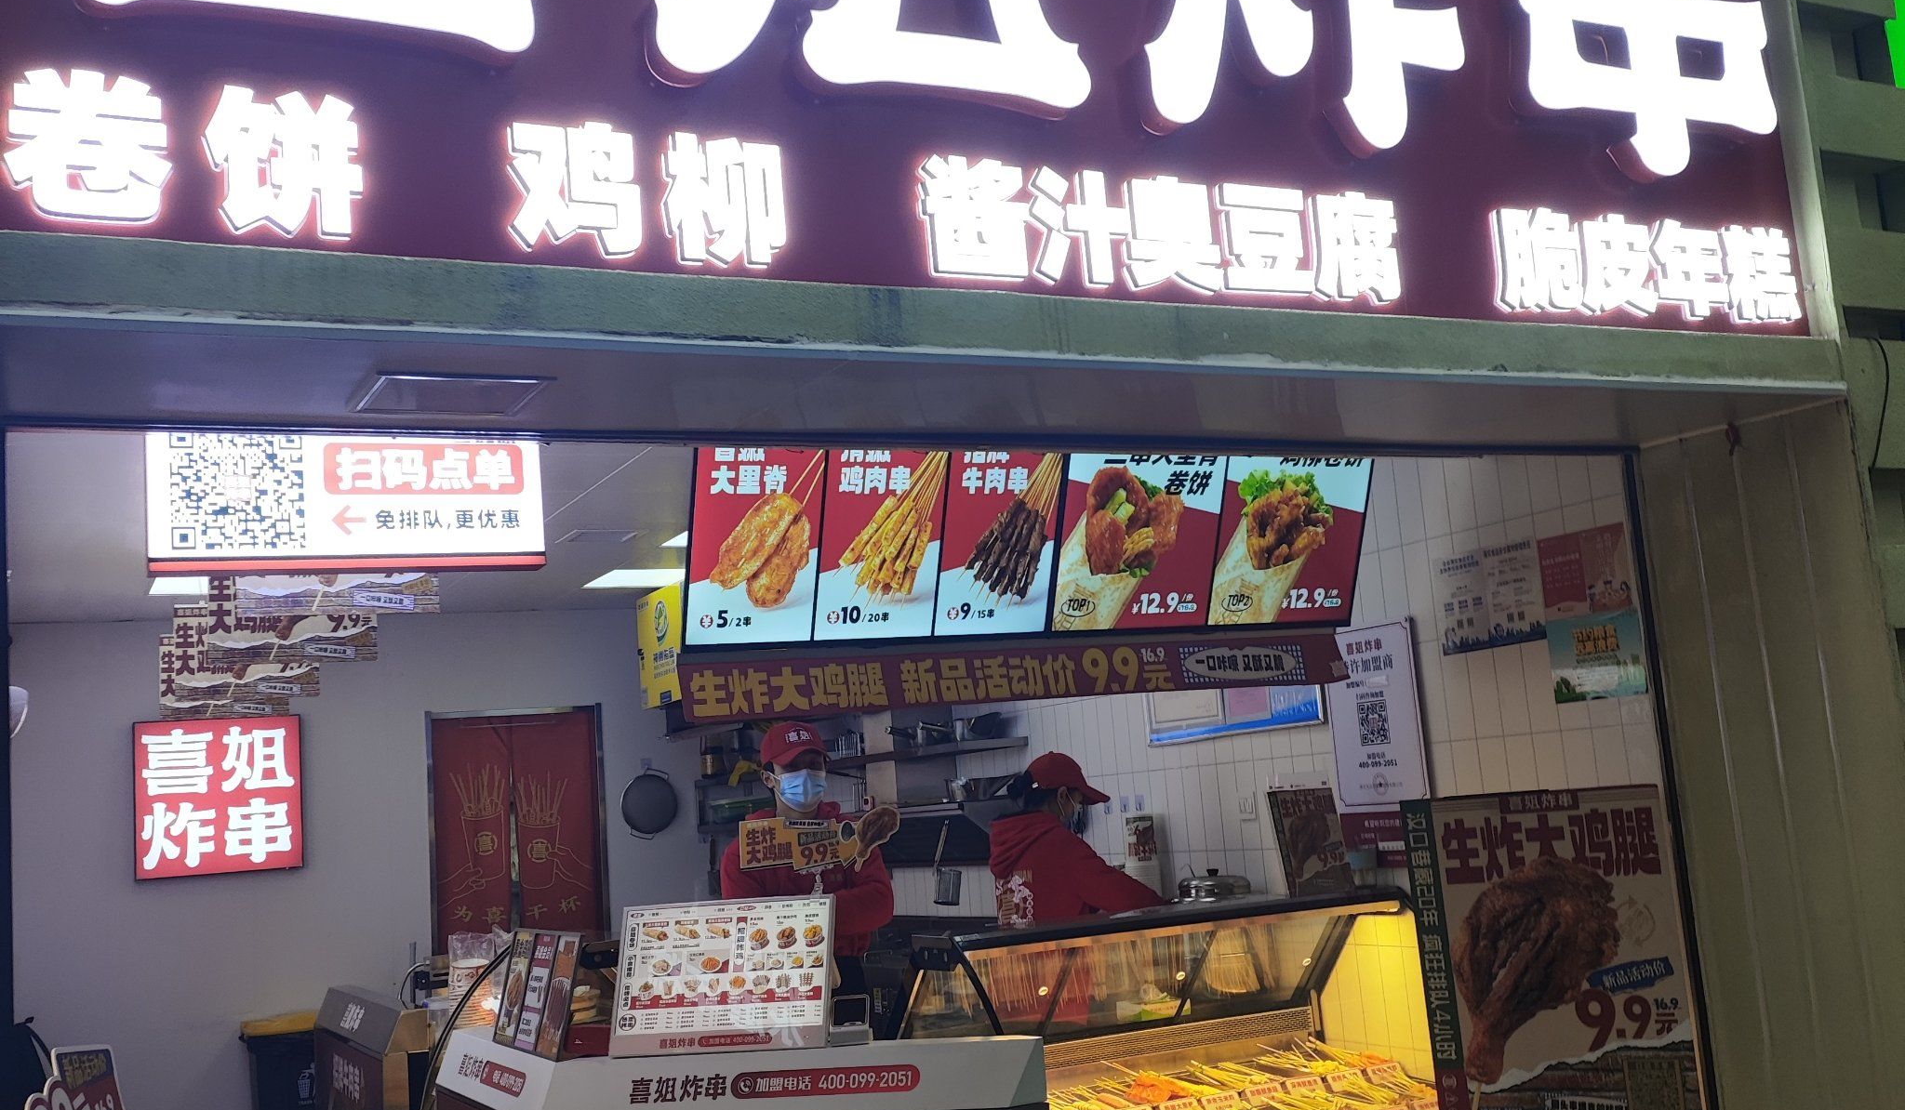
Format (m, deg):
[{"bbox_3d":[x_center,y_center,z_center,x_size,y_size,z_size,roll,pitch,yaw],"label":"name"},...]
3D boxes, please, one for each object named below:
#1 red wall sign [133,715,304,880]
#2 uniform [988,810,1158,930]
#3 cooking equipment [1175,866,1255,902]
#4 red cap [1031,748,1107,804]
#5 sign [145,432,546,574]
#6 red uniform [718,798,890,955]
[{"bbox_3d":[-3.223,1.061,8.064,0.675,0.675,0.080,-1,-8,-26],"label":"red wall sign"},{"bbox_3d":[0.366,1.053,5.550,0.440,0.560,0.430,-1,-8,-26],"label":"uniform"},{"bbox_3d":[0.756,0.951,5.300,0.210,0.100,0.220,-4,-7,-1],"label":"cooking equipment"},{"bbox_3d":[0.348,0.675,5.550,0.250,0.140,0.175,14,-15,-23],"label":"red cap"},{"bbox_3d":[-1.342,-0.135,4.092,0.838,0.360,0.100,-1,-8,-26],"label":"sign"},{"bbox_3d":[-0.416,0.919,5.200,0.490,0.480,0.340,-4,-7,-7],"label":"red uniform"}]

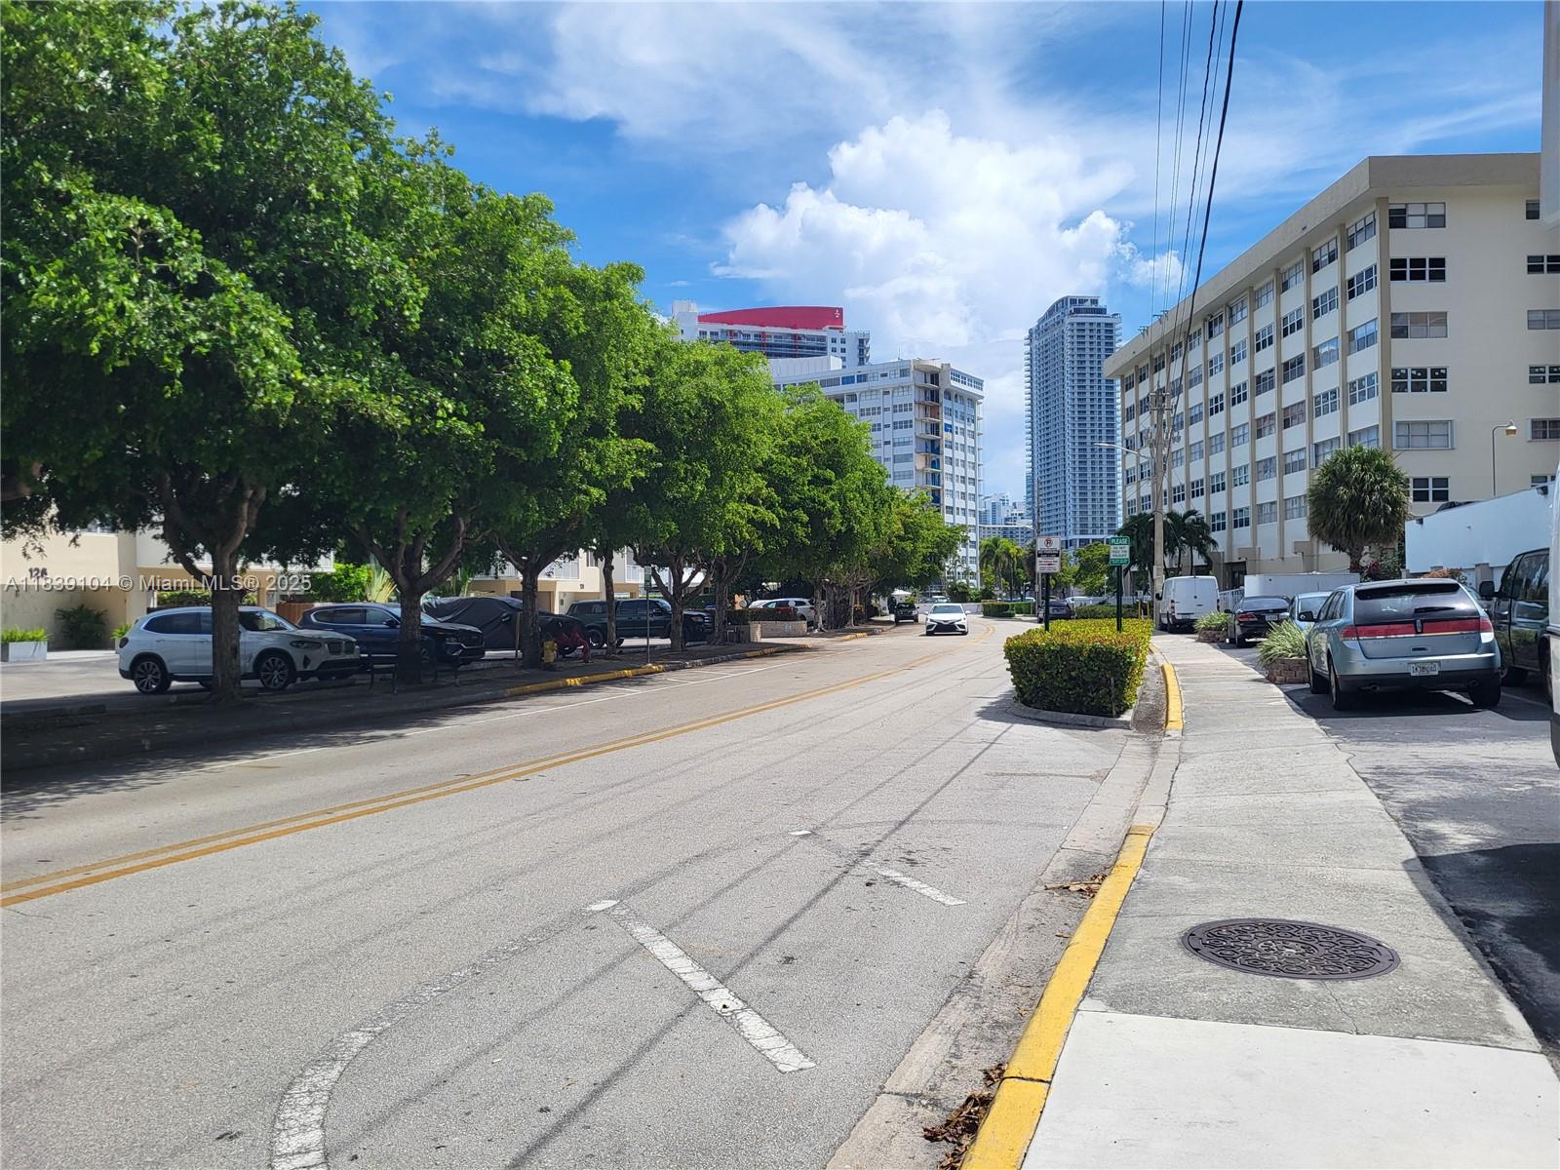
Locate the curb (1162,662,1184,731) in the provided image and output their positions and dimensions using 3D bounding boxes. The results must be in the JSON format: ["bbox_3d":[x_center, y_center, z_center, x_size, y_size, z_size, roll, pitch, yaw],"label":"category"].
[{"bbox_3d":[6.250,1.664,18.900,0.200,0.150,12.840,-1,-1,18],"label":"curb"}]

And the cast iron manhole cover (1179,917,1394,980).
[{"bbox_3d":[2.134,1.522,4.920,0.840,0.040,0.840,-1,-1,0],"label":"cast iron manhole cover"}]

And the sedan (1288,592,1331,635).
[{"bbox_3d":[11.820,0.899,24.900,1.820,1.470,4.600,-1,-1,21],"label":"sedan"}]

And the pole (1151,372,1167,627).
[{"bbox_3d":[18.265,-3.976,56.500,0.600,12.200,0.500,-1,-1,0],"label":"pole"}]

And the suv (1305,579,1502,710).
[{"bbox_3d":[8.729,0.759,16.653,1.940,1.700,4.720,-3,-1,19],"label":"suv"}]

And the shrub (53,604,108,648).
[{"bbox_3d":[-27.166,1.633,45.500,1.850,1.750,1.700,-1,-1,15],"label":"shrub"}]

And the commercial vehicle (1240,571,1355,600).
[{"bbox_3d":[23.611,0.672,52.992,4.600,2.300,2.100,-1,-1,2],"label":"commercial vehicle"}]

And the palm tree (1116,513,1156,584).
[{"bbox_3d":[23.439,-1.265,76.000,3.400,7.000,3.400,-1,-1,0],"label":"palm tree"}]

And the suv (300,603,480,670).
[{"bbox_3d":[-9.684,1.291,29.289,4.780,1.710,1.920,-1,-1,13],"label":"suv"}]

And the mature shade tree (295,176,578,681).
[{"bbox_3d":[-6.920,-2.869,22.900,6.300,9.500,6.300,-1,-1,17],"label":"mature shade tree"}]

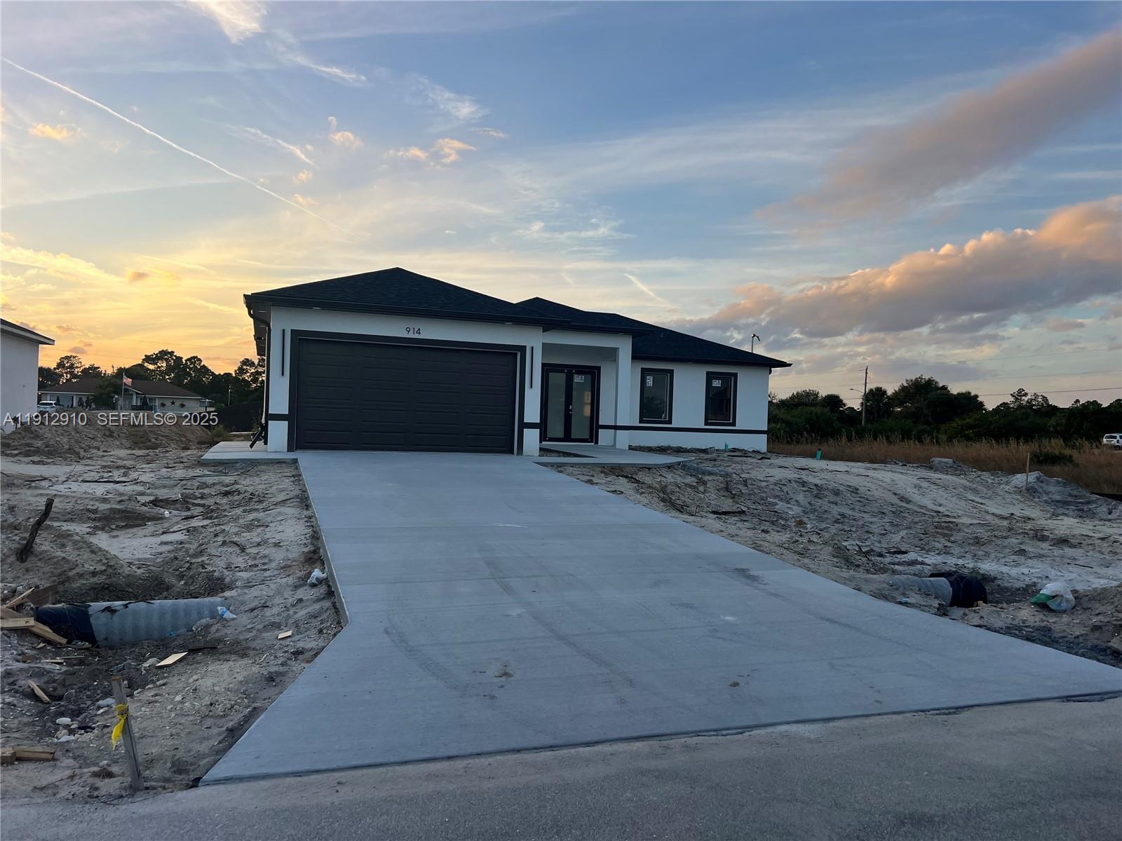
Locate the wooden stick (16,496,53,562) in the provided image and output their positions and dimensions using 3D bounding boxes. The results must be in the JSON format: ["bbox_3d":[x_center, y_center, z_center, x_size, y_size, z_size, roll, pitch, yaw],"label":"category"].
[{"bbox_3d":[-4.803,1.004,7.705,0.095,0.626,0.085,25,-11,-27],"label":"wooden stick"}]

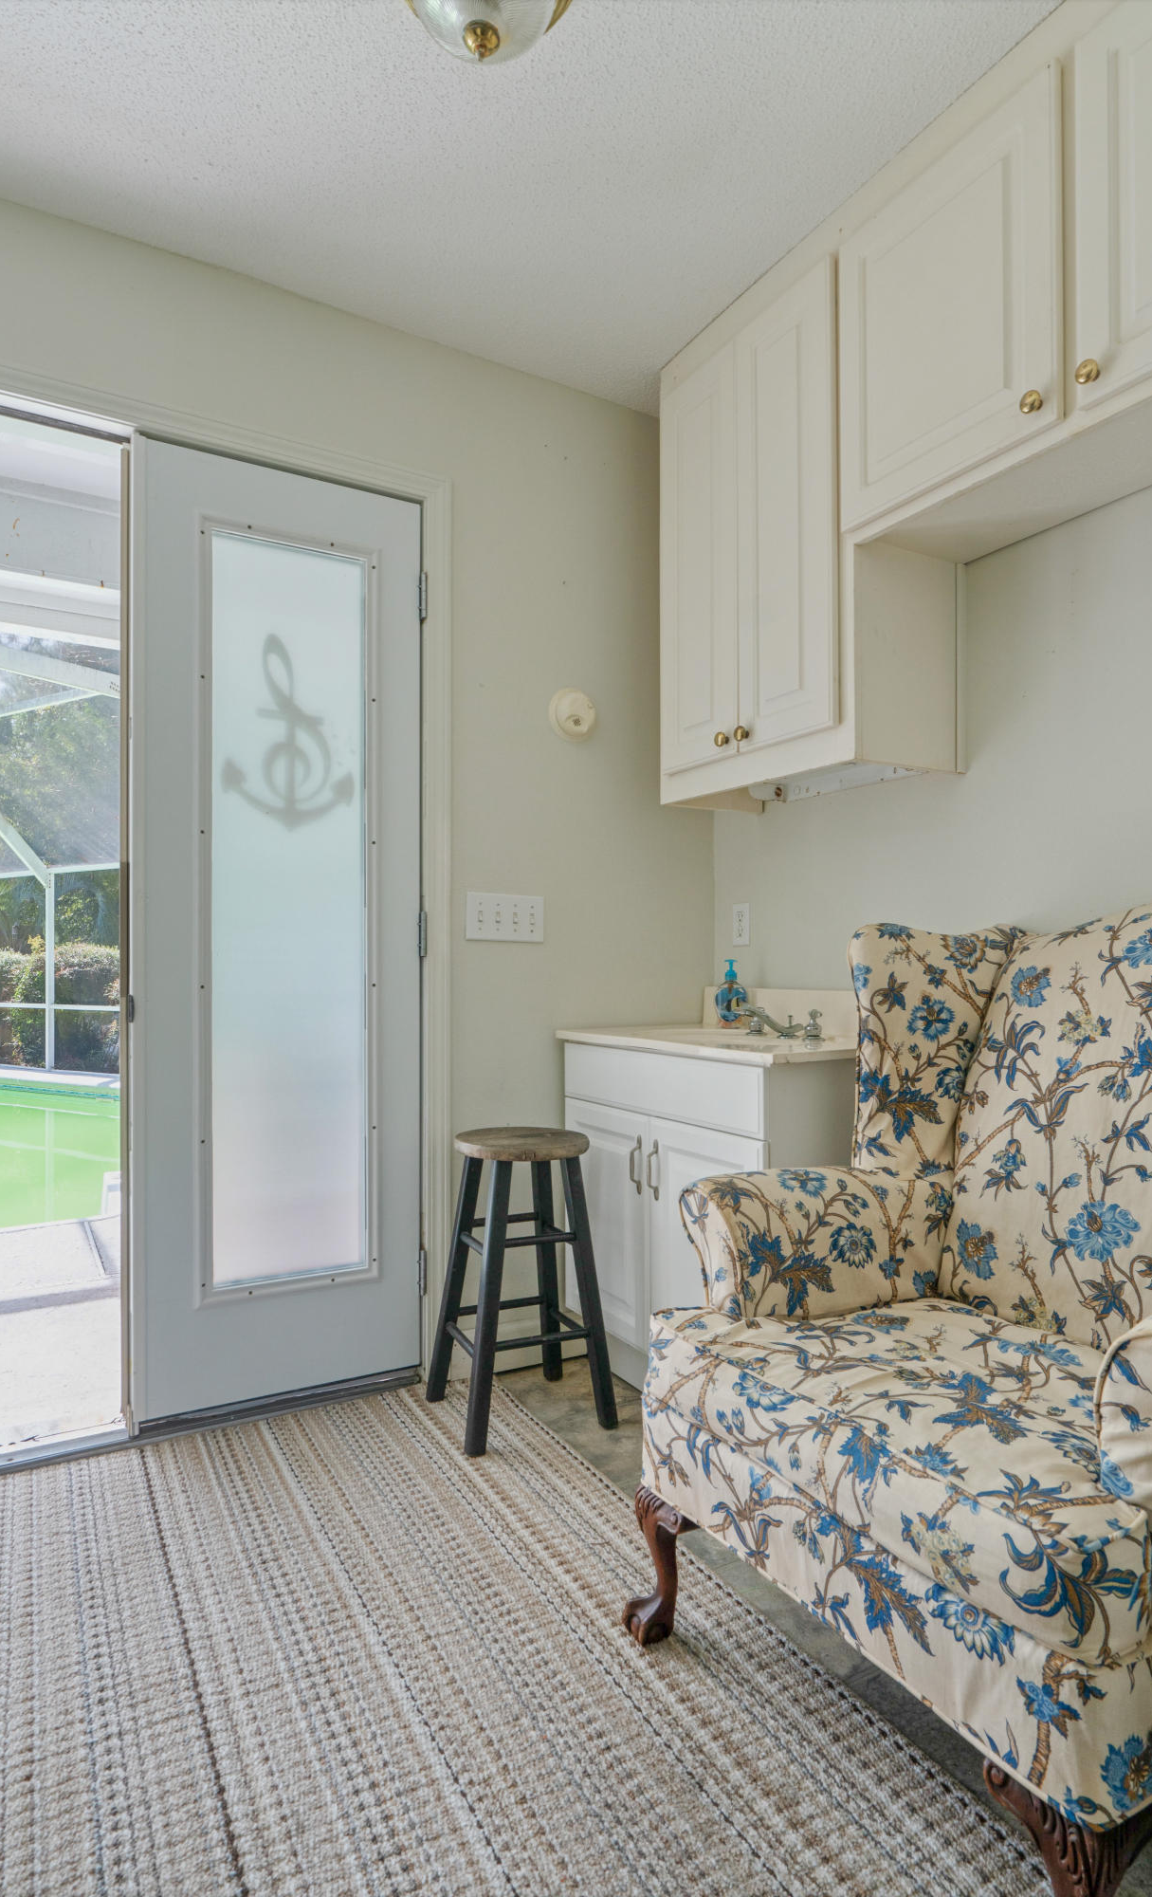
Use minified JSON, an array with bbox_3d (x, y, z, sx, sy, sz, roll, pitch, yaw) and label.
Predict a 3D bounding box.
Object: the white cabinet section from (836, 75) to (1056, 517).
[{"bbox_3d":[0.747,-1.075,1.705,0.302,0.565,0.450,0,0,-30],"label":"white cabinet section"}]

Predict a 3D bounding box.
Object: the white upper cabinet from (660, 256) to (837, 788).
[{"bbox_3d":[0.489,-0.864,2.106,0.310,1.035,0.610,0,-1,-29],"label":"white upper cabinet"}]

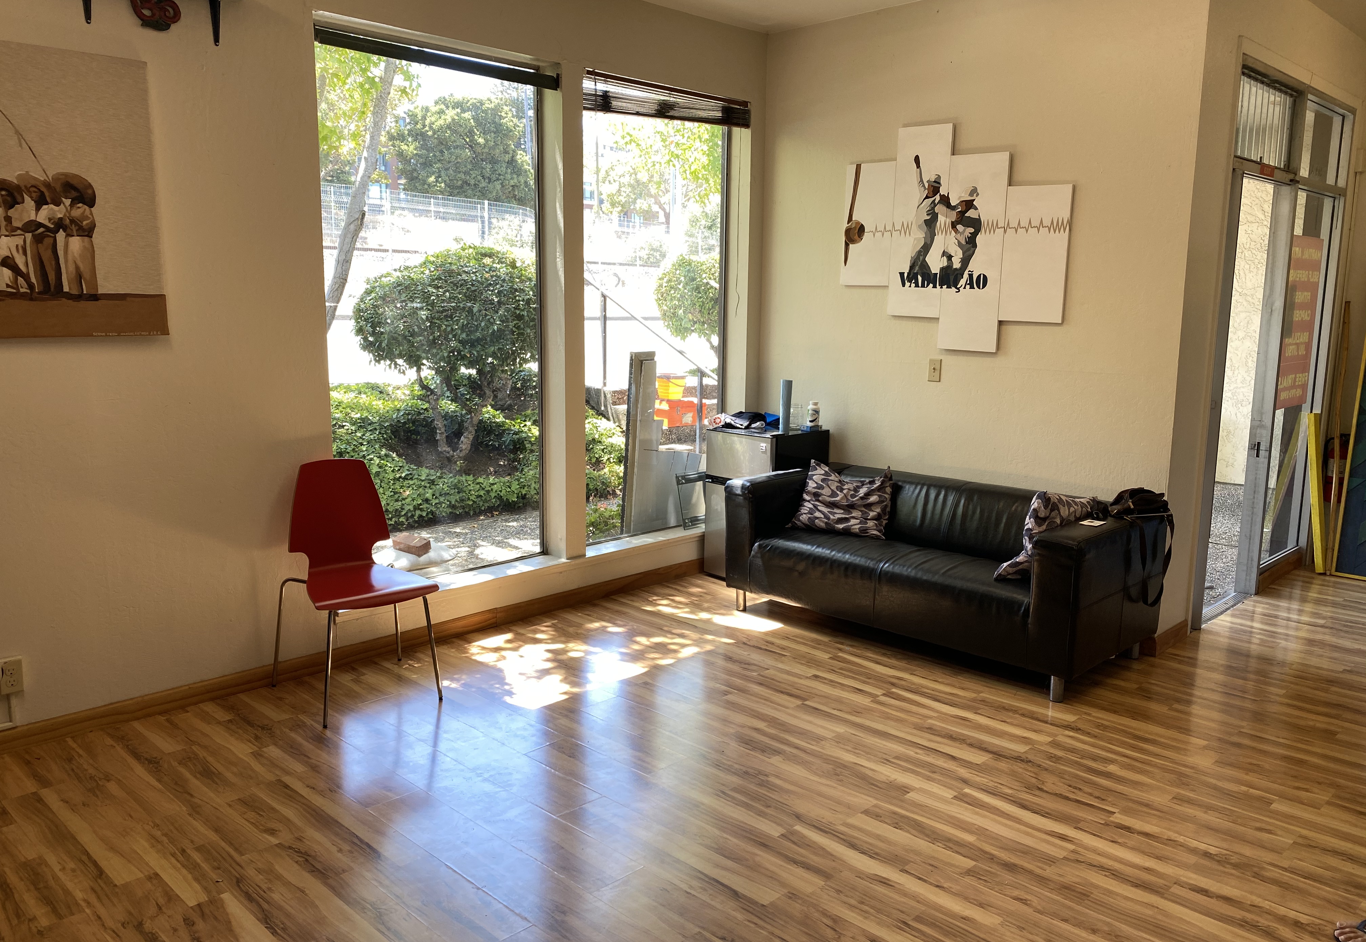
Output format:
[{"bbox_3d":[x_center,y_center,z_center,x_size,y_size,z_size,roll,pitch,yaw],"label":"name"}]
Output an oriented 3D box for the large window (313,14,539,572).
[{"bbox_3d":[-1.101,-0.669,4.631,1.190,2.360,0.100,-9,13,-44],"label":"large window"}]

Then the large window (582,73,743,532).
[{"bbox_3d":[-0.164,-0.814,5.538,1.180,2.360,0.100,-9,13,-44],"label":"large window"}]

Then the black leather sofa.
[{"bbox_3d":[1.151,0.434,4.789,0.860,0.660,1.790,-9,13,-44],"label":"black leather sofa"}]

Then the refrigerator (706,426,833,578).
[{"bbox_3d":[0.472,0.175,5.767,0.500,0.830,0.480,-9,13,-44],"label":"refrigerator"}]

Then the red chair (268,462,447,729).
[{"bbox_3d":[-1.264,0.434,3.974,0.540,0.885,0.530,-7,12,-37],"label":"red chair"}]

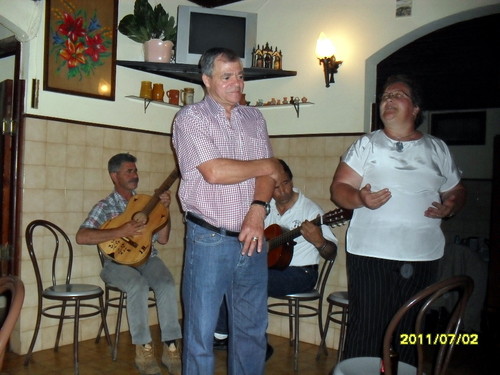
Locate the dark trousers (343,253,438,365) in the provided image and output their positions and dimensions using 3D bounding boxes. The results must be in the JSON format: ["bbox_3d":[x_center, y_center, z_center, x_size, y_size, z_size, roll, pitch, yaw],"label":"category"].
[{"bbox_3d":[0.616,0.686,2.242,0.420,0.900,0.320,2,1,12],"label":"dark trousers"}]

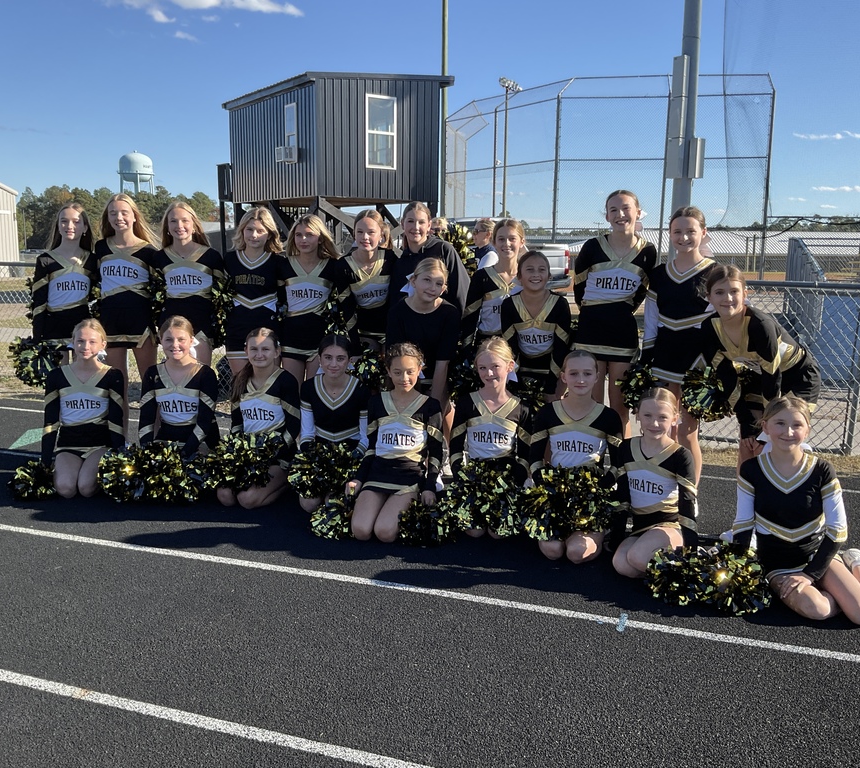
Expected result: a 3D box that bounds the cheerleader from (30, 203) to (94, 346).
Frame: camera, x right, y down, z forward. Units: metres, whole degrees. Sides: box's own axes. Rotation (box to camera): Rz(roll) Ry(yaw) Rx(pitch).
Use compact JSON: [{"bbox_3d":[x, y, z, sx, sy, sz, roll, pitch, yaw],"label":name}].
[{"bbox_3d":[-2.087,-0.290,5.027,0.430,1.516,0.300,-3,10,-24],"label":"cheerleader"}]

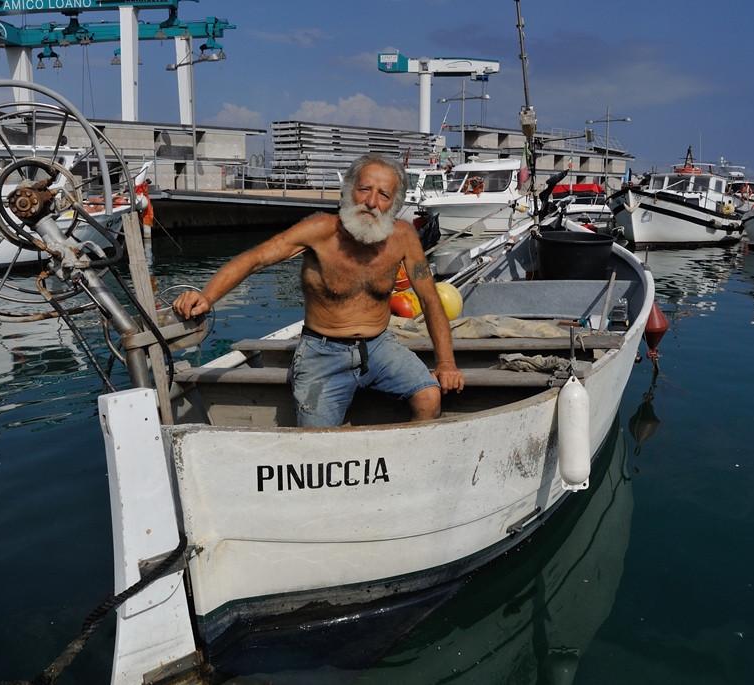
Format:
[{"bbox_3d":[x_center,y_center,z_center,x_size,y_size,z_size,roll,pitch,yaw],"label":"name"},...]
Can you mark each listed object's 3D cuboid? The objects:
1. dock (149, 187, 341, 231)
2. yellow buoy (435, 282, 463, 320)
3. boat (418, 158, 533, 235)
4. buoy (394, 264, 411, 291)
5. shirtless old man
[{"bbox_3d":[-5.855,-5.202,31.525,3.000,1.500,11.500,8,13,38],"label":"dock"},{"bbox_3d":[0.342,-0.208,3.900,0.200,0.200,0.200,0,10,0],"label":"yellow buoy"},{"bbox_3d":[3.760,-4.974,26.740,5.200,2.900,2.200,-6,12,-32],"label":"boat"},{"bbox_3d":[0.140,-0.342,4.050,0.210,0.210,0.210,0,10,0],"label":"buoy"},{"bbox_3d":[-0.140,-0.013,2.640,0.900,1.220,0.700,-2,10,-9],"label":"shirtless old man"}]

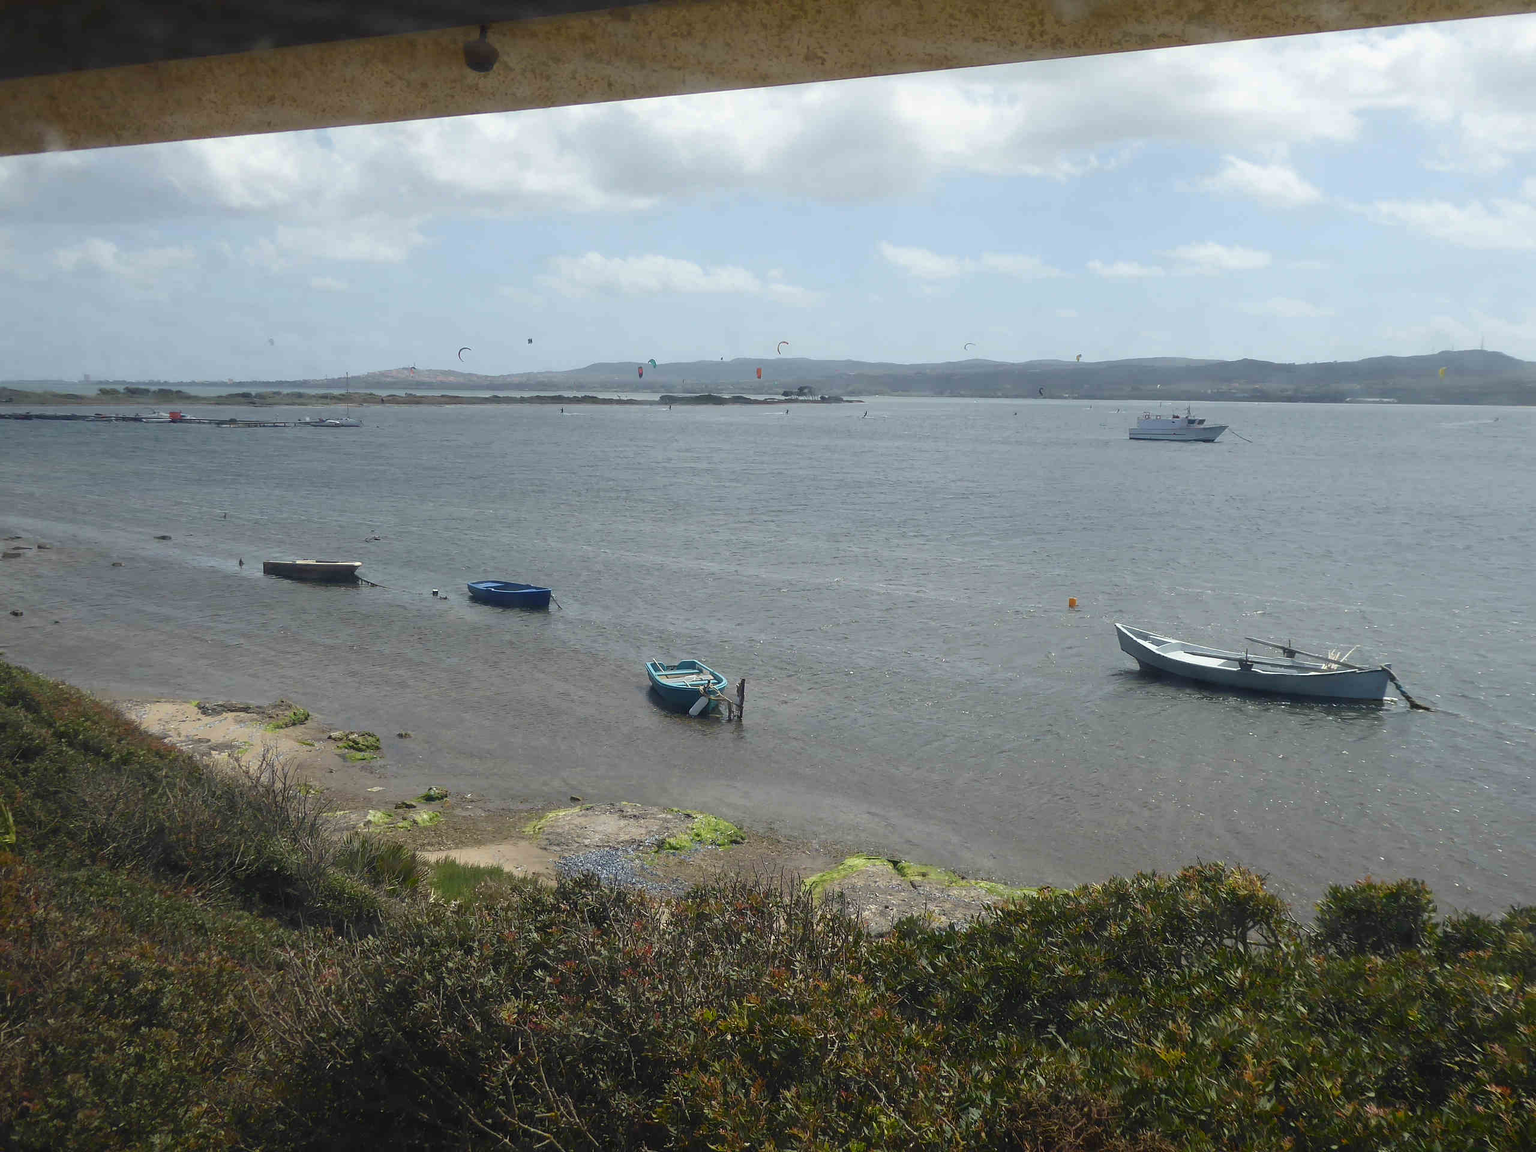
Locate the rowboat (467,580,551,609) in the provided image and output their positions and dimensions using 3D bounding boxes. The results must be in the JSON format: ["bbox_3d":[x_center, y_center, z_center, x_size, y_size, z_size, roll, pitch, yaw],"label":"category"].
[{"bbox_3d":[-7.617,0.547,42.347,3.300,0.600,1.270,6,9,38],"label":"rowboat"}]

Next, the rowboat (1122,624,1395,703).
[{"bbox_3d":[10.593,1.933,31.554,5.900,1.100,1.600,6,9,34],"label":"rowboat"}]

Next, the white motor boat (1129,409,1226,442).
[{"bbox_3d":[59.902,-21.999,207.781,14.400,4.800,4.000,4,8,23],"label":"white motor boat"}]

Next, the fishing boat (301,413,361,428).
[{"bbox_3d":[-68.406,-24.294,222.536,9.400,2.300,2.800,1,7,3],"label":"fishing boat"}]

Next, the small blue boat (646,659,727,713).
[{"bbox_3d":[-1.562,2.295,29.236,1.370,0.650,3.050,-2,8,-20],"label":"small blue boat"}]

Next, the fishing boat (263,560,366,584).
[{"bbox_3d":[-15.205,-0.184,47.549,3.500,0.570,1.250,2,8,12],"label":"fishing boat"}]

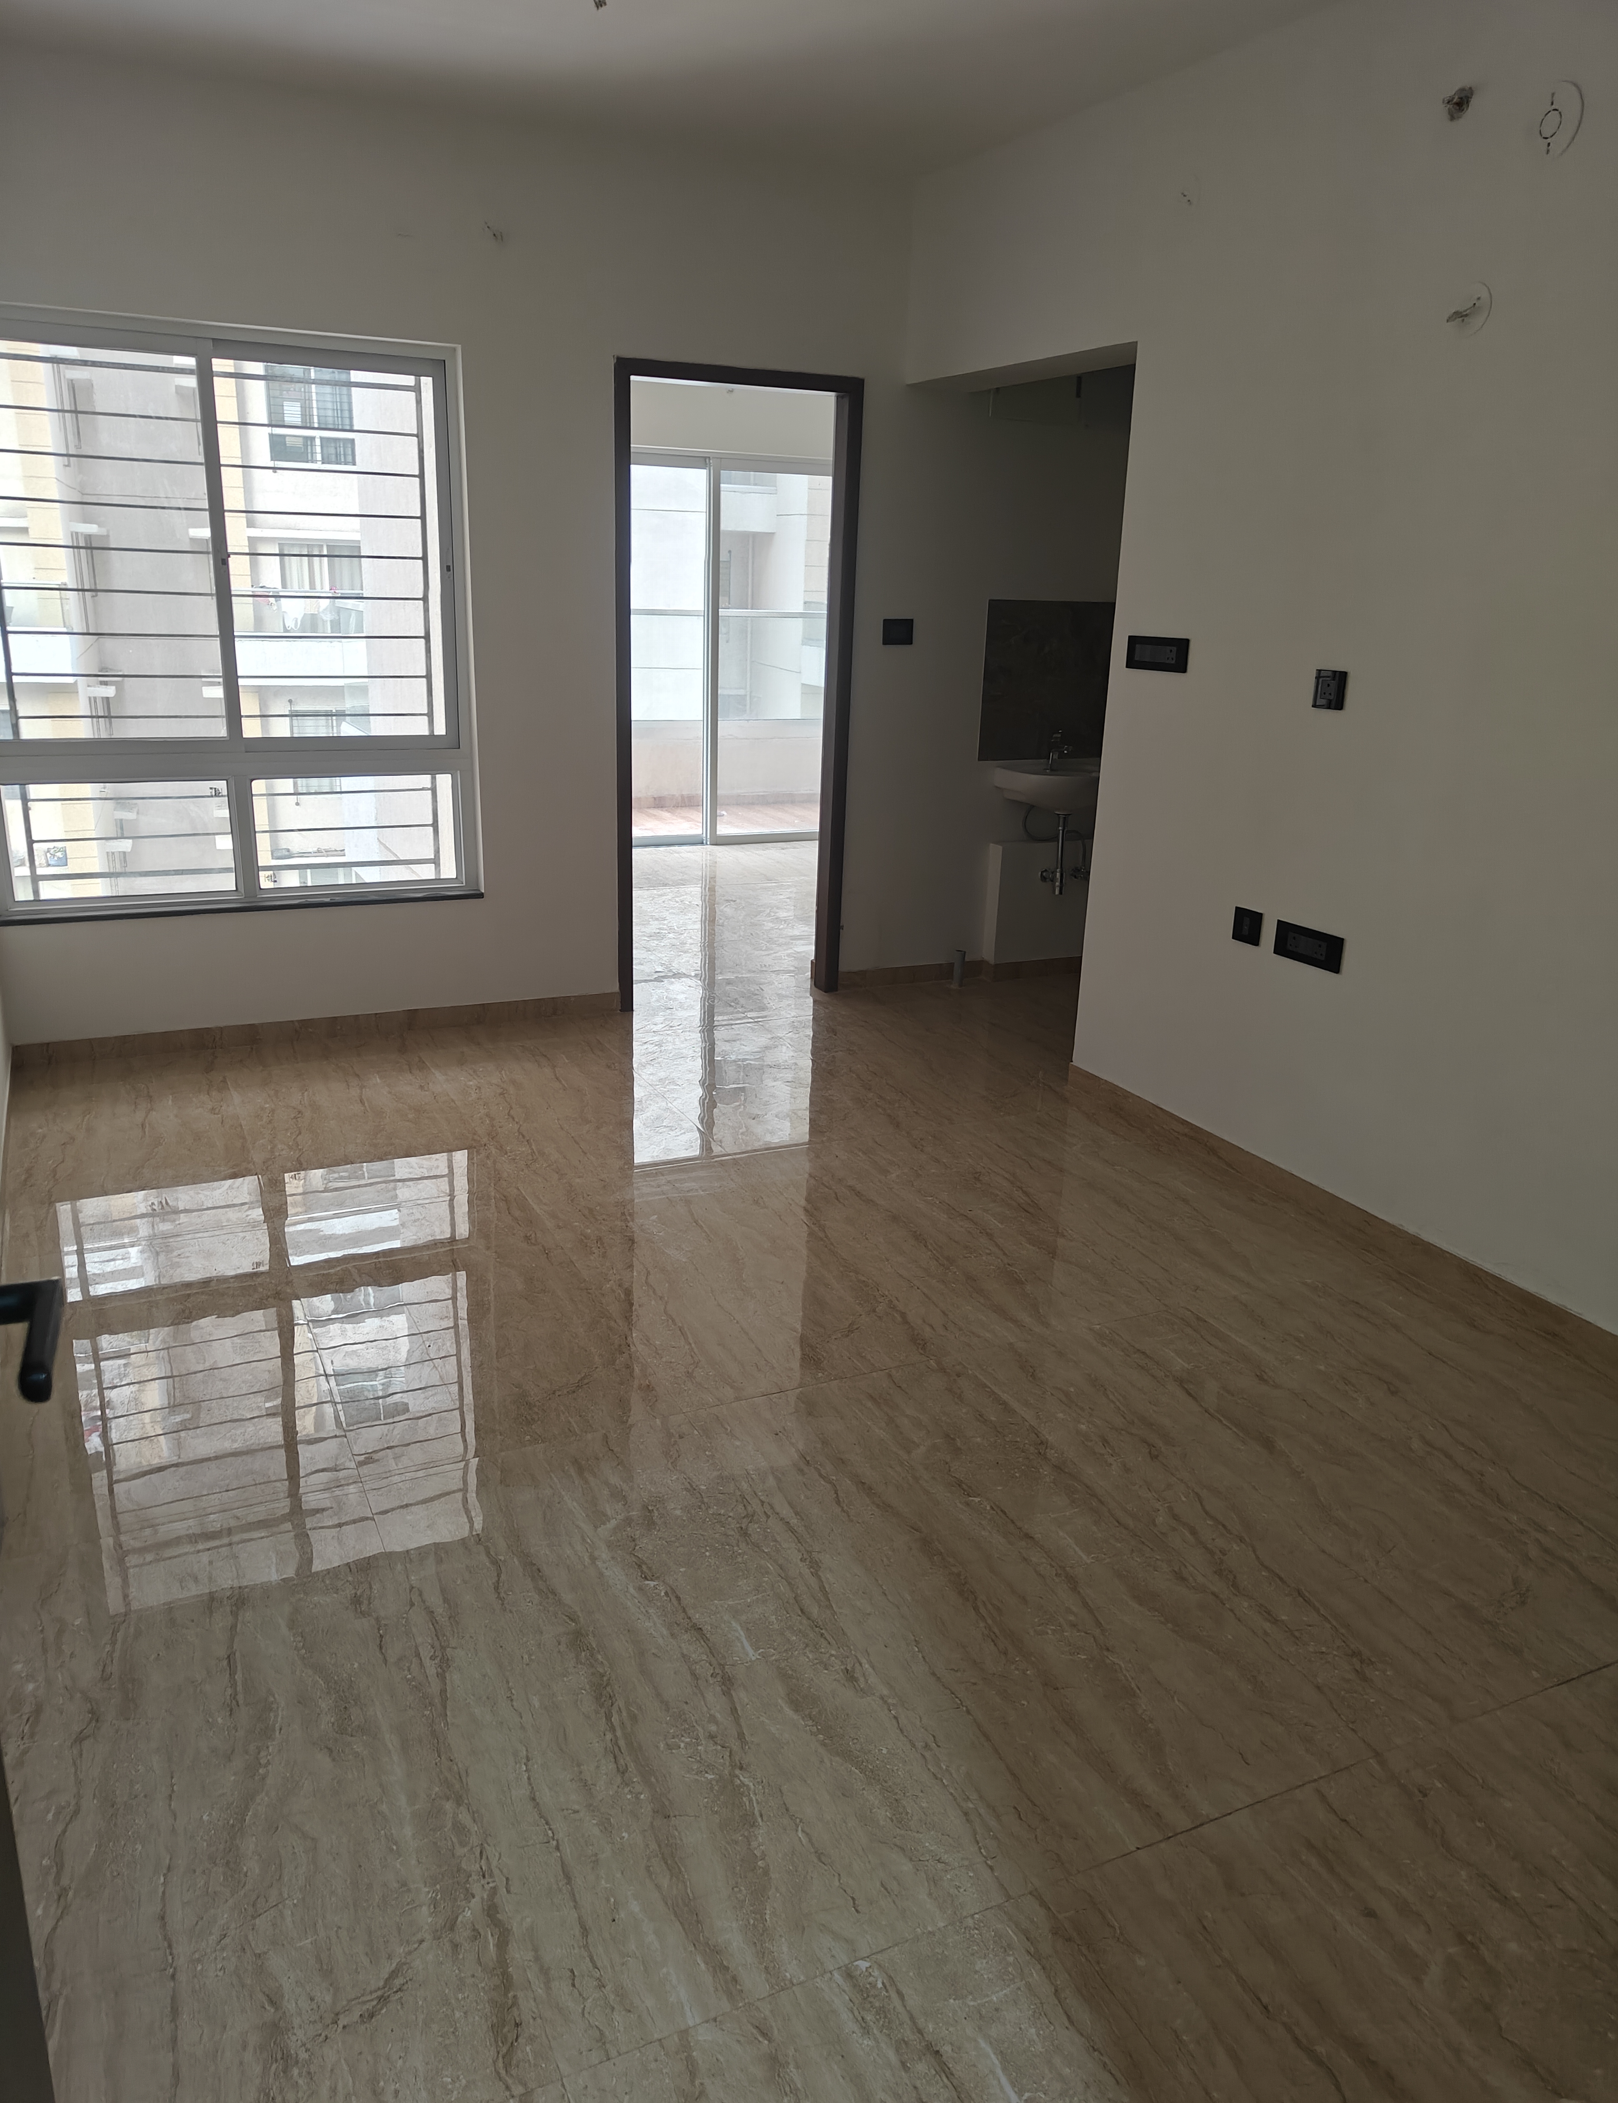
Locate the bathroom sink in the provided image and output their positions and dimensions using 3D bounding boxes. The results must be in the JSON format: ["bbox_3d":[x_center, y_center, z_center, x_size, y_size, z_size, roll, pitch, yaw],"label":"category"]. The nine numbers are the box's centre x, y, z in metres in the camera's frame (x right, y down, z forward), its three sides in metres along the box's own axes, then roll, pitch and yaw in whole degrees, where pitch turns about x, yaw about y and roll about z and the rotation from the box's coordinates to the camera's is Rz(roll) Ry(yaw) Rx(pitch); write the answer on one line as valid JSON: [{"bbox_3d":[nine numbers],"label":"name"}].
[{"bbox_3d":[0.981,-1.005,5.801,0.410,0.165,0.330,-6,20,-25],"label":"bathroom sink"}]

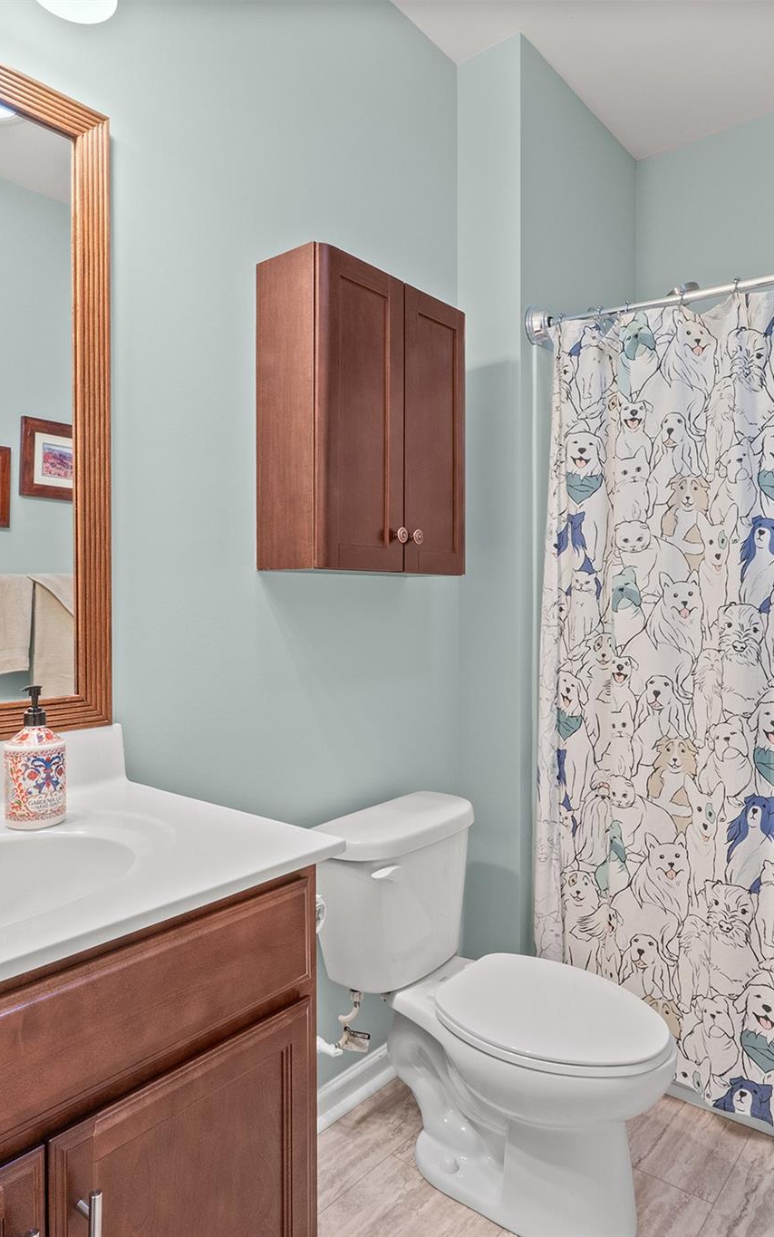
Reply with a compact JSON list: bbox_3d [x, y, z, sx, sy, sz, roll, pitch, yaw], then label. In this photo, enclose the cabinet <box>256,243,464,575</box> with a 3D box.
[{"bbox_3d":[-0.041,-0.424,1.768,0.206,0.639,0.488,1,2,40],"label":"cabinet"}]

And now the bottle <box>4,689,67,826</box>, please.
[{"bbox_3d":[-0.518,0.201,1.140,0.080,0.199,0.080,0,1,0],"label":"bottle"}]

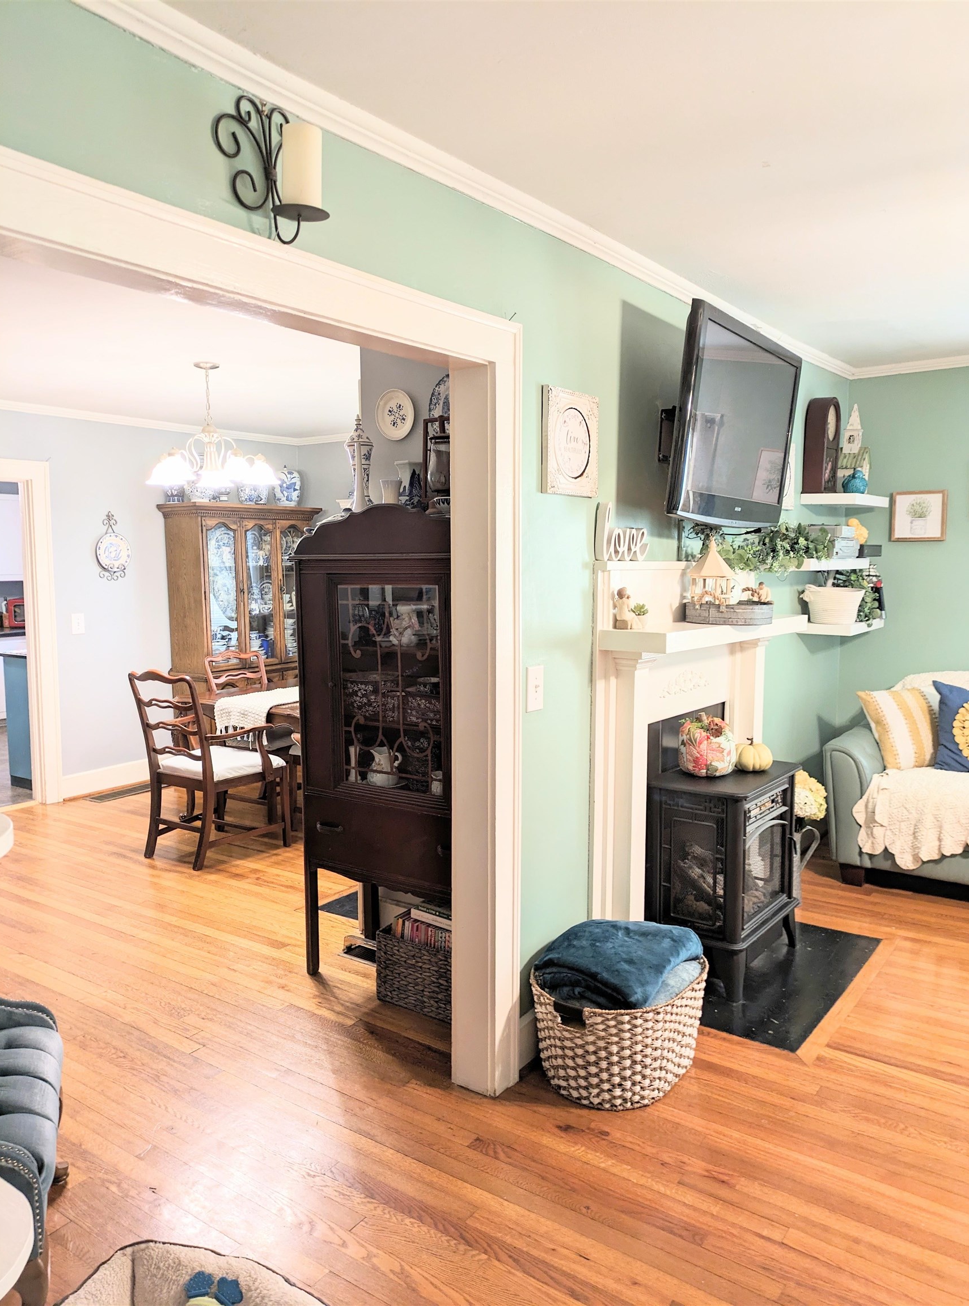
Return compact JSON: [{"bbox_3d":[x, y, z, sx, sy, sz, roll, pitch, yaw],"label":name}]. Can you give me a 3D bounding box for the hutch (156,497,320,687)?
[{"bbox_3d":[-1.694,-0.089,6.722,0.433,1.872,1.077,4,7,37],"label":"hutch"}]

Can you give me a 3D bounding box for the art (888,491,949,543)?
[{"bbox_3d":[2.159,-0.679,4.704,0.264,0.251,0.025,4,7,37],"label":"art"}]

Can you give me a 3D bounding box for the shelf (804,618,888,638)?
[{"bbox_3d":[1.738,-0.137,4.594,0.257,0.051,0.554,4,7,37],"label":"shelf"}]

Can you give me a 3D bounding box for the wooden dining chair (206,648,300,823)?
[{"bbox_3d":[-1.308,0.476,5.617,0.550,0.960,0.500,4,7,36],"label":"wooden dining chair"}]

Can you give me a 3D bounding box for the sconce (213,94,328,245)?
[{"bbox_3d":[-0.362,-0.942,1.839,0.165,0.274,0.255,4,7,36],"label":"sconce"}]

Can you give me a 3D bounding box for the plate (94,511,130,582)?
[{"bbox_3d":[-2.377,-0.684,6.065,0.045,0.430,0.255,4,7,36],"label":"plate"}]

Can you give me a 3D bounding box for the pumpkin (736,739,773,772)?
[{"bbox_3d":[1.030,0.383,3.614,0.155,0.125,0.155,4,7,36],"label":"pumpkin"}]

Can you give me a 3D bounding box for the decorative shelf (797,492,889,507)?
[{"bbox_3d":[1.744,-0.729,4.550,0.250,0.051,0.554,4,7,37],"label":"decorative shelf"}]

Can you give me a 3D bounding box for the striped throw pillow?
[{"bbox_3d":[2.051,0.370,4.660,0.400,0.400,0.150,-2,-17,-17],"label":"striped throw pillow"}]

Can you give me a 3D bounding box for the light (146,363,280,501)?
[{"bbox_3d":[-1.312,-1.072,4.492,0.630,0.595,0.630,4,7,36],"label":"light"}]

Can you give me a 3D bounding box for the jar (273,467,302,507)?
[{"bbox_3d":[-1.440,-1.217,6.902,0.201,0.312,0.205,0,6,0],"label":"jar"}]

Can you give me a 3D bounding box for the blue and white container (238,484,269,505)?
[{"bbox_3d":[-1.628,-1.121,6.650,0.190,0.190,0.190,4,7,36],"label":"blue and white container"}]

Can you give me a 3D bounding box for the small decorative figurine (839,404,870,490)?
[{"bbox_3d":[1.854,-1.022,4.762,0.170,0.455,0.150,4,7,36],"label":"small decorative figurine"}]

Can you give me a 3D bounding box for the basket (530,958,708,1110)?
[{"bbox_3d":[0.407,1.090,2.836,0.450,0.320,0.570,4,7,36],"label":"basket"}]

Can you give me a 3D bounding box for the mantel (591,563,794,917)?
[{"bbox_3d":[0.832,0.415,3.465,0.252,1.507,1.273,4,7,37],"label":"mantel"}]

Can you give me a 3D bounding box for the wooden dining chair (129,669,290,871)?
[{"bbox_3d":[-1.422,0.547,4.850,0.600,0.980,0.650,4,7,34],"label":"wooden dining chair"}]

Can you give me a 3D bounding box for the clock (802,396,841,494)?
[{"bbox_3d":[1.596,-0.974,4.455,0.101,0.444,0.211,4,7,37],"label":"clock"}]

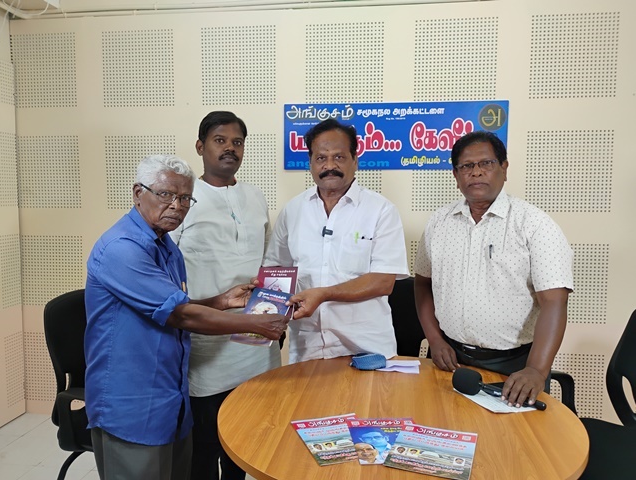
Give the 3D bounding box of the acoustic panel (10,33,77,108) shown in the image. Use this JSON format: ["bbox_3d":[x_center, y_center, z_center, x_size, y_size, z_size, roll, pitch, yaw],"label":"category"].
[{"bbox_3d":[-1.635,-1.002,3.072,0.435,0.435,0.025,1,4,7],"label":"acoustic panel"}]

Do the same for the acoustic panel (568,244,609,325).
[{"bbox_3d":[1.328,0.230,2.781,0.435,0.435,0.025,1,4,7],"label":"acoustic panel"}]

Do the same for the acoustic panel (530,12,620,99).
[{"bbox_3d":[1.334,-0.959,2.692,0.435,0.435,0.025,1,4,7],"label":"acoustic panel"}]

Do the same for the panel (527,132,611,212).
[{"bbox_3d":[1.332,-0.363,2.738,0.432,0.432,0.020,1,4,7],"label":"panel"}]

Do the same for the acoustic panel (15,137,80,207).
[{"bbox_3d":[-1.639,-0.406,3.118,0.422,0.432,0.020,1,4,7],"label":"acoustic panel"}]

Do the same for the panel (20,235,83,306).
[{"bbox_3d":[-1.641,0.187,3.162,0.435,0.435,0.025,1,4,7],"label":"panel"}]

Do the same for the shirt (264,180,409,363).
[{"bbox_3d":[0.077,0.121,2.052,0.560,0.720,0.320,1,4,12],"label":"shirt"}]

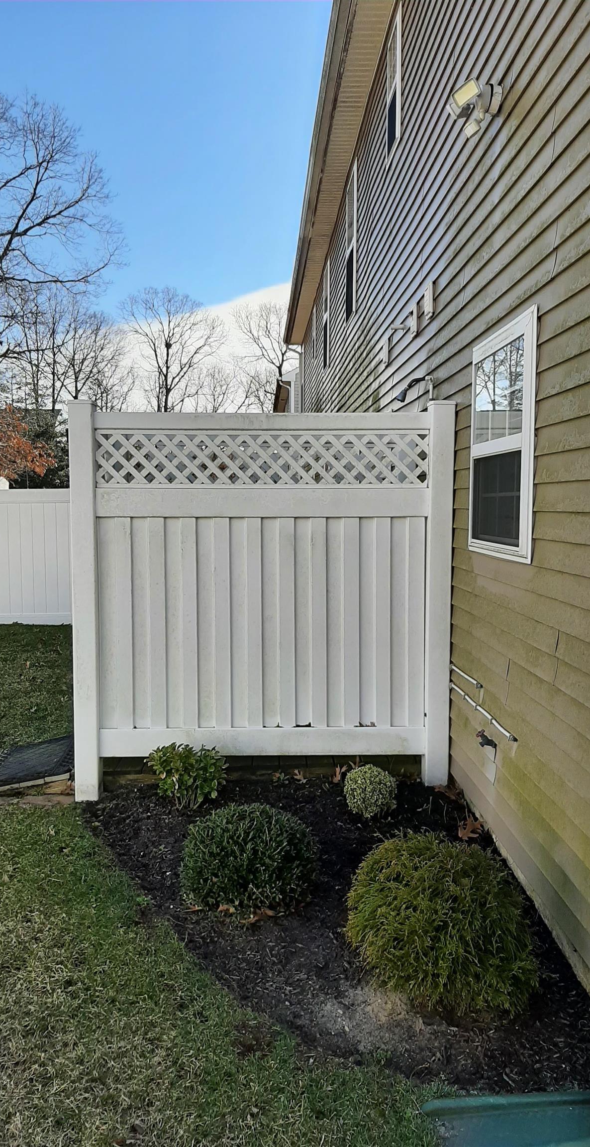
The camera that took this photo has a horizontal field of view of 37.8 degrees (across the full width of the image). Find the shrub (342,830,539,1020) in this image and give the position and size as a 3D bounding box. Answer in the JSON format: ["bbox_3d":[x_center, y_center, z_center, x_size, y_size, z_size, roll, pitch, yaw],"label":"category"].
[{"bbox_3d":[0.466,1.100,2.782,0.610,0.465,0.610,0,5,-2],"label":"shrub"}]

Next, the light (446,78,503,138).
[{"bbox_3d":[0.769,-1.994,3.707,0.210,0.245,0.210,0,5,-2],"label":"light"}]

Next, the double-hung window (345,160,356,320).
[{"bbox_3d":[0.615,-3.585,9.445,0.080,1.530,0.880,0,5,-2],"label":"double-hung window"}]

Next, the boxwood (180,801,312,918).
[{"bbox_3d":[-0.184,1.115,3.417,0.535,0.370,0.530,0,5,-2],"label":"boxwood"}]

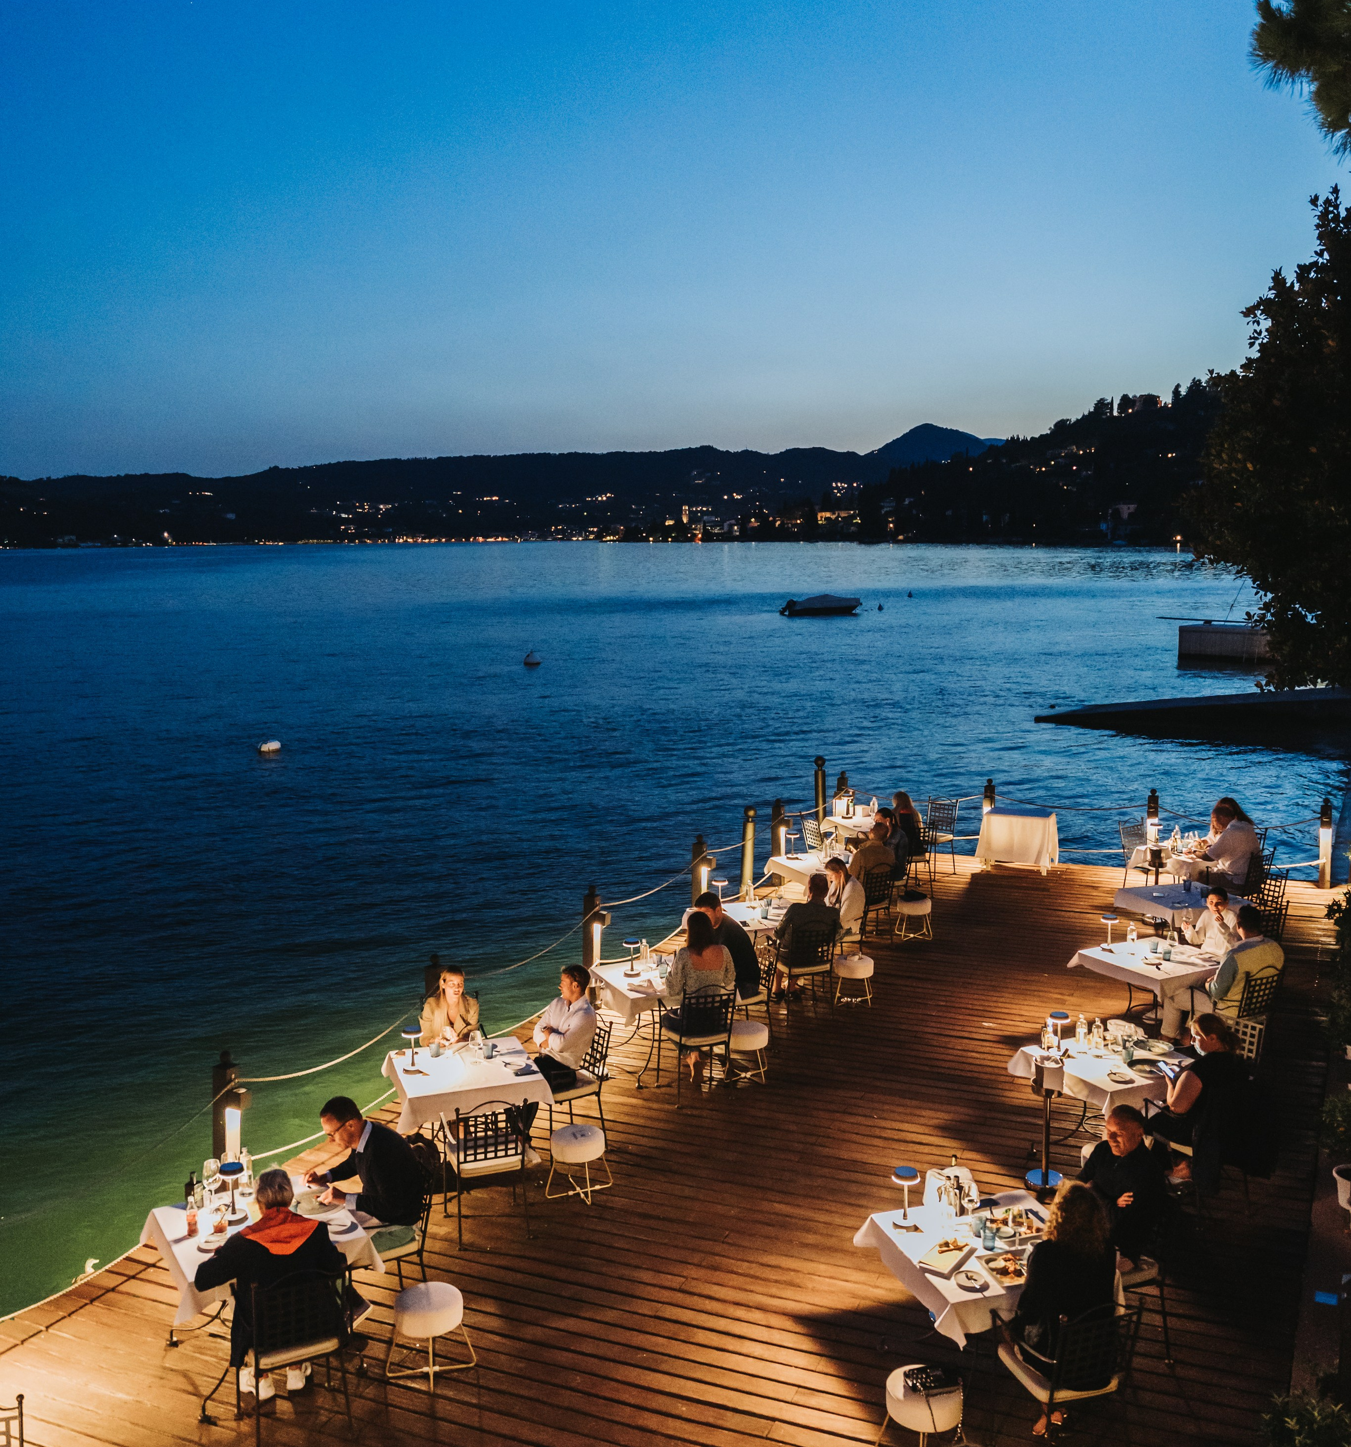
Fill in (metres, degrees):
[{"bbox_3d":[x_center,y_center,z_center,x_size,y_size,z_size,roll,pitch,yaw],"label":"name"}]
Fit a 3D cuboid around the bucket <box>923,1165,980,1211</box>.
[{"bbox_3d":[1.555,2.613,7.581,0.270,0.260,0.260,0,8,0],"label":"bucket"}]

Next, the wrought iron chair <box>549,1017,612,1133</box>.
[{"bbox_3d":[-0.735,2.542,9.540,0.540,0.940,0.550,-4,9,-25],"label":"wrought iron chair"}]

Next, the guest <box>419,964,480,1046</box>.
[{"bbox_3d":[-1.640,2.450,10.041,0.490,1.240,0.700,-3,8,-22],"label":"guest"}]

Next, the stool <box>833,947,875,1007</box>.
[{"bbox_3d":[1.655,2.385,12.598,0.380,0.410,0.380,1,8,8],"label":"stool"}]

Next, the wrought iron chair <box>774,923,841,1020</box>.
[{"bbox_3d":[1.110,2.183,12.196,0.550,0.920,0.540,-3,9,-23],"label":"wrought iron chair"}]

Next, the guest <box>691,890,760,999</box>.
[{"bbox_3d":[0.410,1.990,10.897,0.750,1.320,0.520,-4,9,-25],"label":"guest"}]

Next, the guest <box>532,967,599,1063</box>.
[{"bbox_3d":[-0.842,2.213,8.886,0.700,1.280,0.520,-5,9,-34],"label":"guest"}]

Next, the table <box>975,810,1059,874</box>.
[{"bbox_3d":[4.430,1.529,17.527,0.930,0.750,0.580,3,8,18],"label":"table"}]

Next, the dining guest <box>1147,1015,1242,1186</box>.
[{"bbox_3d":[3.470,2.598,9.103,0.480,1.200,0.720,-6,10,-40],"label":"dining guest"}]

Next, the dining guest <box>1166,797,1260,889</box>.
[{"bbox_3d":[5.704,1.502,14.008,0.500,1.310,0.760,-6,10,-40],"label":"dining guest"}]

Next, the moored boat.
[{"bbox_3d":[9.897,-8.032,92.000,5.600,1.400,2.100,-1,8,-8],"label":"moored boat"}]

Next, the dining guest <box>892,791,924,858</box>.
[{"bbox_3d":[2.783,1.426,16.348,0.480,1.270,0.640,-3,8,-24],"label":"dining guest"}]

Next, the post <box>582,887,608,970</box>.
[{"bbox_3d":[-0.723,2.031,12.265,0.200,1.170,0.200,4,9,27],"label":"post"}]

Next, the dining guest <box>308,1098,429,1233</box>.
[{"bbox_3d":[-1.717,2.498,6.904,0.840,1.250,0.500,-4,9,-25],"label":"dining guest"}]

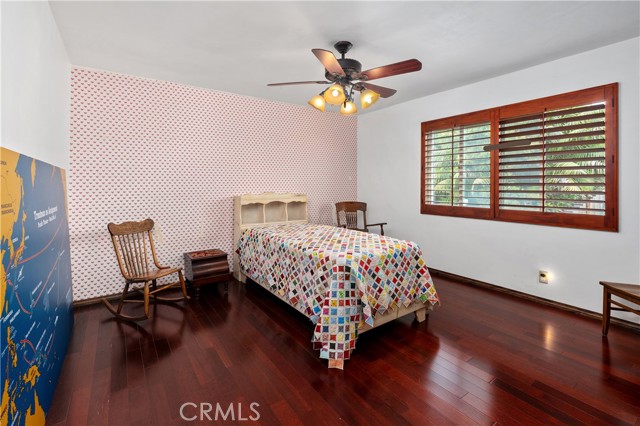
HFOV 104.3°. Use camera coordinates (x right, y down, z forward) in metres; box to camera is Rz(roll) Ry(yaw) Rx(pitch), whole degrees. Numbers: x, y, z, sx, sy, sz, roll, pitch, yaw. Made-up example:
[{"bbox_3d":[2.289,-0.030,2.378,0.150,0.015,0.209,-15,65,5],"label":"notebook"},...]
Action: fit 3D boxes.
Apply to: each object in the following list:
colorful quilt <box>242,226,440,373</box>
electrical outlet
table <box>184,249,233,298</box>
[{"bbox_3d":[0.020,0.560,2.700,1.120,0.690,2.040,-3,6,-37],"label":"colorful quilt"},{"bbox_3d":[2.220,0.640,2.470,0.020,0.120,0.075,-4,6,-38],"label":"electrical outlet"},{"bbox_3d":[-1.305,0.692,2.890,0.430,0.430,0.370,-3,6,-37],"label":"table"}]

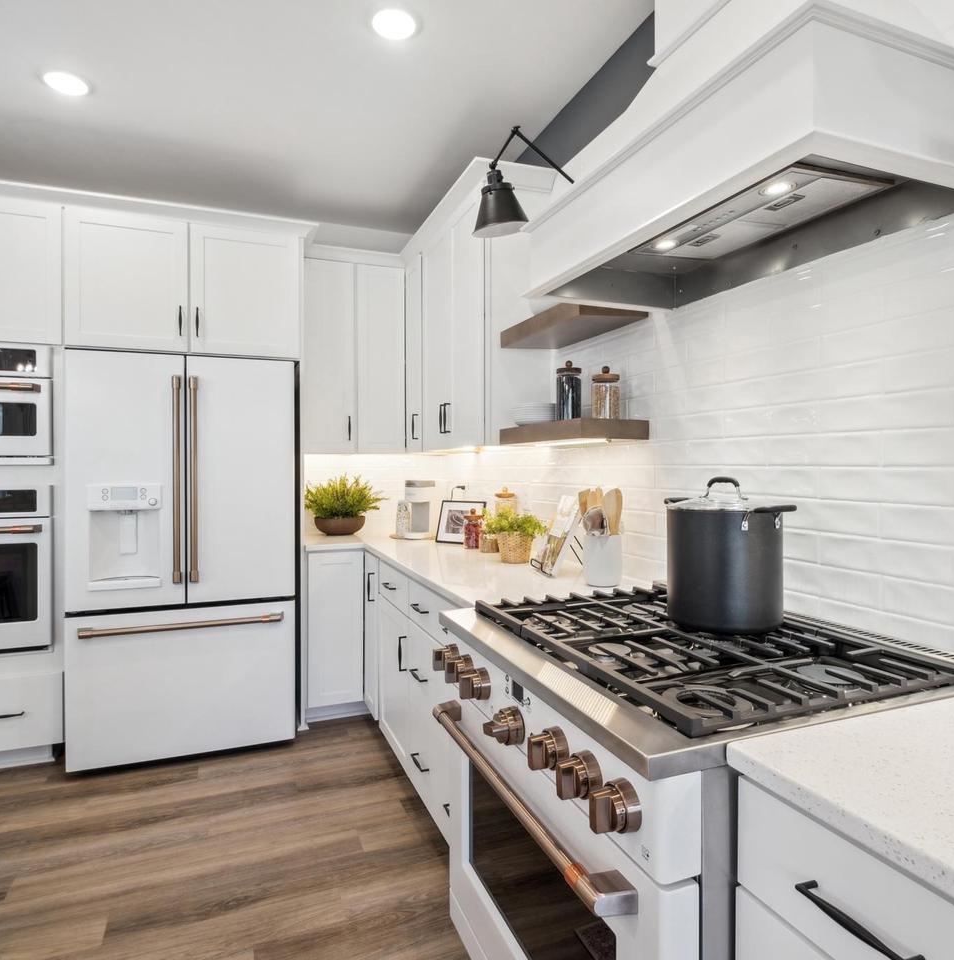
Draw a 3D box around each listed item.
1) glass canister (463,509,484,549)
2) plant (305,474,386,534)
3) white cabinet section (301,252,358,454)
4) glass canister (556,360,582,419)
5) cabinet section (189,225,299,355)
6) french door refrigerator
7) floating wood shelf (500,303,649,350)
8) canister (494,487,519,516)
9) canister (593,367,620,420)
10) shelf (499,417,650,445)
[{"bbox_3d":[-0.016,0.236,2.947,0.102,0.184,0.102,0,1,0],"label":"glass canister"},{"bbox_3d":[-0.784,0.140,3.528,0.450,0.346,0.410,0,1,-22],"label":"plant"},{"bbox_3d":[-0.880,-0.684,3.478,0.306,1.066,0.330,-1,1,-22],"label":"white cabinet section"},{"bbox_3d":[0.350,-0.326,2.272,0.094,0.251,0.094,0,1,0],"label":"glass canister"},{"bbox_3d":[-1.224,-0.910,3.182,0.497,0.604,0.570,-1,1,-22],"label":"cabinet section"},{"bbox_3d":[-1.410,0.342,2.990,0.906,1.807,0.840,0,1,-22],"label":"french door refrigerator"},{"bbox_3d":[0.335,-0.565,2.213,0.264,0.064,0.610,0,1,-22],"label":"floating wood shelf"},{"bbox_3d":[0.135,0.181,2.861,0.100,0.293,0.100,0,1,-22],"label":"canister"},{"bbox_3d":[0.428,-0.287,1.993,0.094,0.184,0.094,0,1,0],"label":"canister"},{"bbox_3d":[0.333,-0.170,2.235,0.261,0.061,0.620,0,1,-22],"label":"shelf"}]

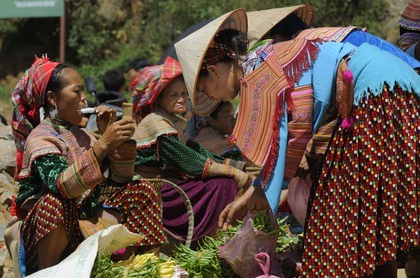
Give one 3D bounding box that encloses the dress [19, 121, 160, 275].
[{"bbox_3d":[-0.428,0.217,7.100,0.500,0.560,0.470,2,4,27],"label":"dress"}]

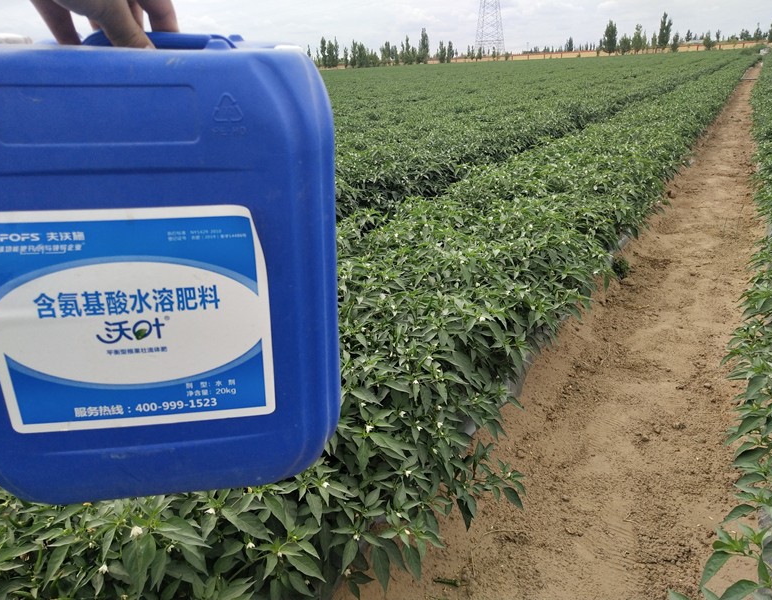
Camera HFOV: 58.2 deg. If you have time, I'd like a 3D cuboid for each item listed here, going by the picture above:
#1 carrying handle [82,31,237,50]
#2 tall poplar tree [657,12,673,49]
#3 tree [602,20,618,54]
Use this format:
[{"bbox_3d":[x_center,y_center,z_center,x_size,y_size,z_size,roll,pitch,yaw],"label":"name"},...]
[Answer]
[{"bbox_3d":[-0.181,-0.199,0.560,0.133,0.030,0.035,-3,28,-9],"label":"carrying handle"},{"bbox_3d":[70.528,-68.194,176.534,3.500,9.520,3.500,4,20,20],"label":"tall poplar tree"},{"bbox_3d":[56.880,-66.512,176.419,3.600,8.810,3.600,3,20,17],"label":"tree"}]

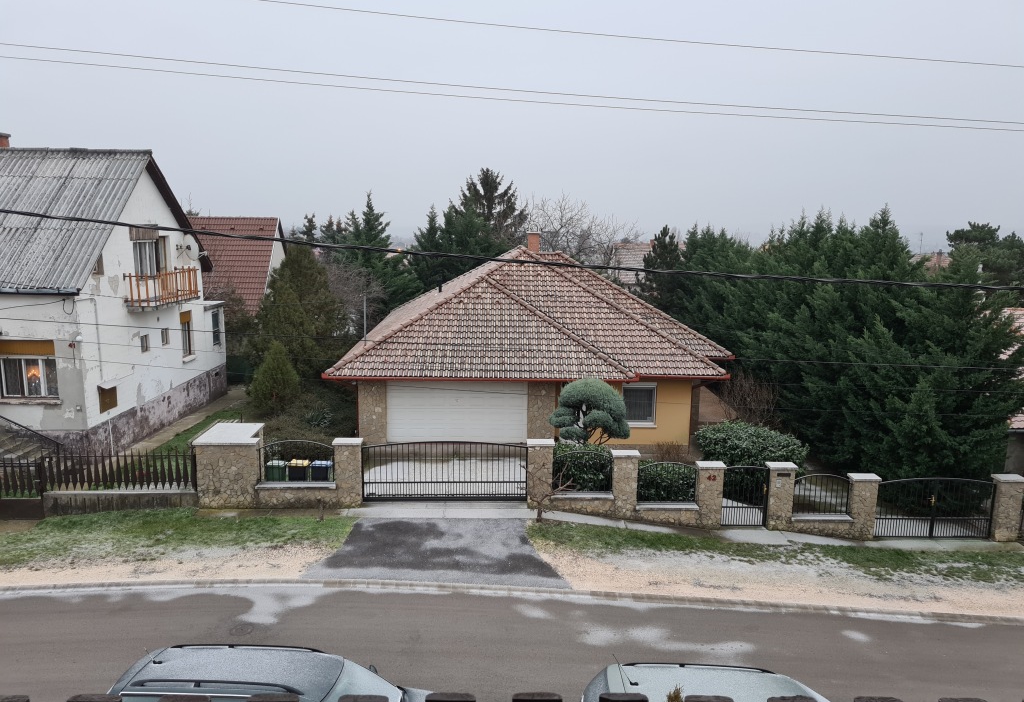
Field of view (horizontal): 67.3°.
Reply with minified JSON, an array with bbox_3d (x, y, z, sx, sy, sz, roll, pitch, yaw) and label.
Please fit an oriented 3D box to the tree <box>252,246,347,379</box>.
[{"bbox_3d":[-8.341,-1.237,30.489,3.670,5.990,3.670,1,9,0],"label":"tree"}]

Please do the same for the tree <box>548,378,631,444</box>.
[{"bbox_3d":[2.144,2.021,21.712,2.290,2.600,2.000,1,9,0],"label":"tree"}]

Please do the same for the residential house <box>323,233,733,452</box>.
[{"bbox_3d":[0.875,-1.398,30.884,13.800,6.400,15.800,1,9,-1],"label":"residential house"}]

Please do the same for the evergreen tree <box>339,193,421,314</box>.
[{"bbox_3d":[-7.482,-4.547,43.705,4.810,8.640,4.810,1,9,0],"label":"evergreen tree"}]

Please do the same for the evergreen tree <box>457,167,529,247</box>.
[{"bbox_3d":[-1.387,-6.767,51.894,5.490,10.950,5.490,1,9,0],"label":"evergreen tree"}]

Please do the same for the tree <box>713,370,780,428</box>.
[{"bbox_3d":[8.061,1.714,26.678,2.340,2.180,2.340,1,9,0],"label":"tree"}]

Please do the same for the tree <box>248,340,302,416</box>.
[{"bbox_3d":[-8.140,0.882,26.611,1.850,2.590,1.850,1,9,0],"label":"tree"}]

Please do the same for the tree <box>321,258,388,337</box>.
[{"bbox_3d":[-7.418,-1.757,36.434,3.340,5.310,3.340,1,9,0],"label":"tree"}]

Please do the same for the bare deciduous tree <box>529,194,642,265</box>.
[{"bbox_3d":[4.413,-5.139,47.743,6.970,9.100,6.970,1,9,0],"label":"bare deciduous tree"}]

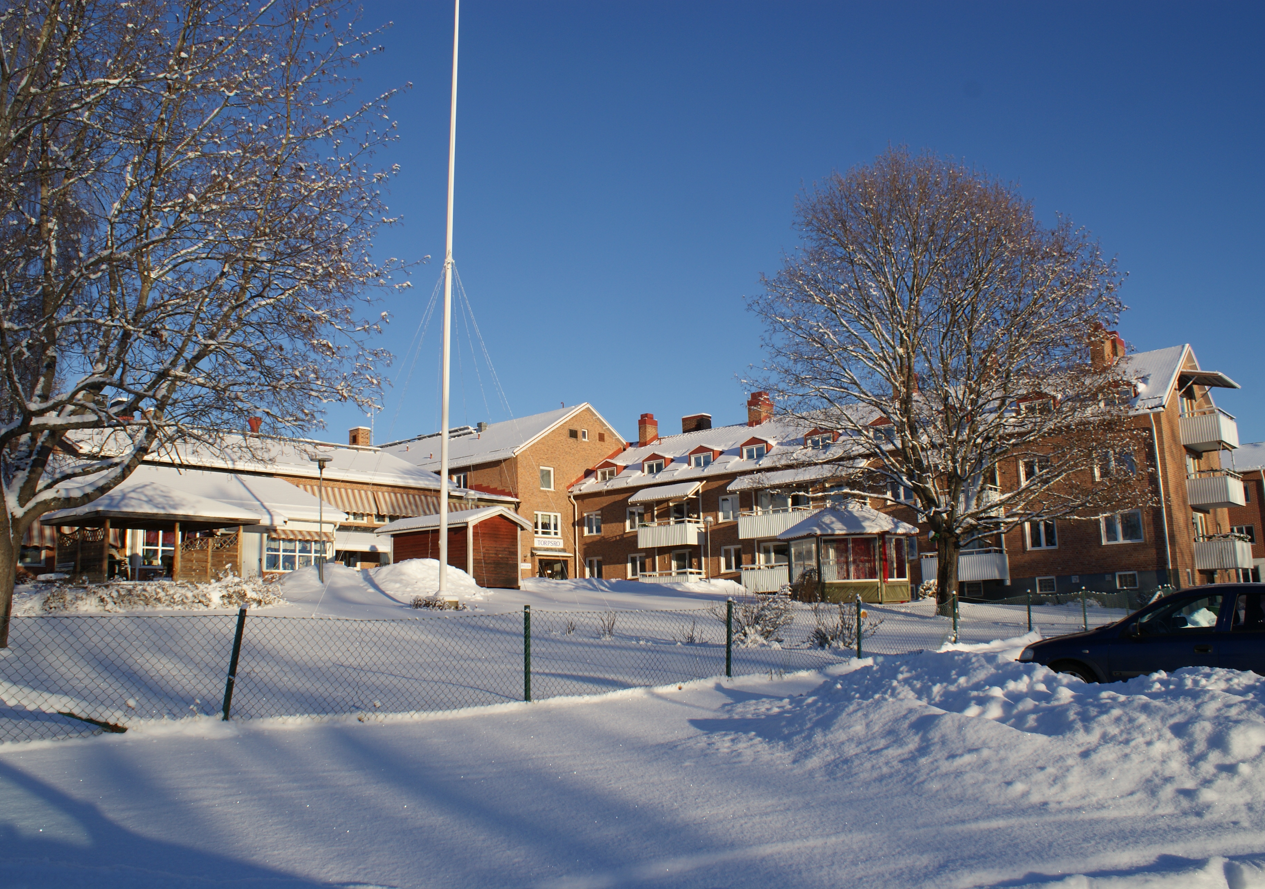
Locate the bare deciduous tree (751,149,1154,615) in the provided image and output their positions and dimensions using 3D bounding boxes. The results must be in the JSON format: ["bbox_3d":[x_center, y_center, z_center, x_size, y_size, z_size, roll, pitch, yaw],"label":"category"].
[{"bbox_3d":[8.440,-2.005,28.371,11.000,13.500,10.700,-5,-10,17],"label":"bare deciduous tree"}]

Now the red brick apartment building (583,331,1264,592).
[{"bbox_3d":[13.290,3.036,55.869,35.600,12.600,13.000,-10,-13,40],"label":"red brick apartment building"}]

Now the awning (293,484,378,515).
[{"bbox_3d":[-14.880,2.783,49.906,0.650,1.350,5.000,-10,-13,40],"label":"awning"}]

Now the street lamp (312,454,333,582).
[{"bbox_3d":[-9.343,2.301,30.121,0.680,4.000,0.680,1,-10,-17],"label":"street lamp"}]

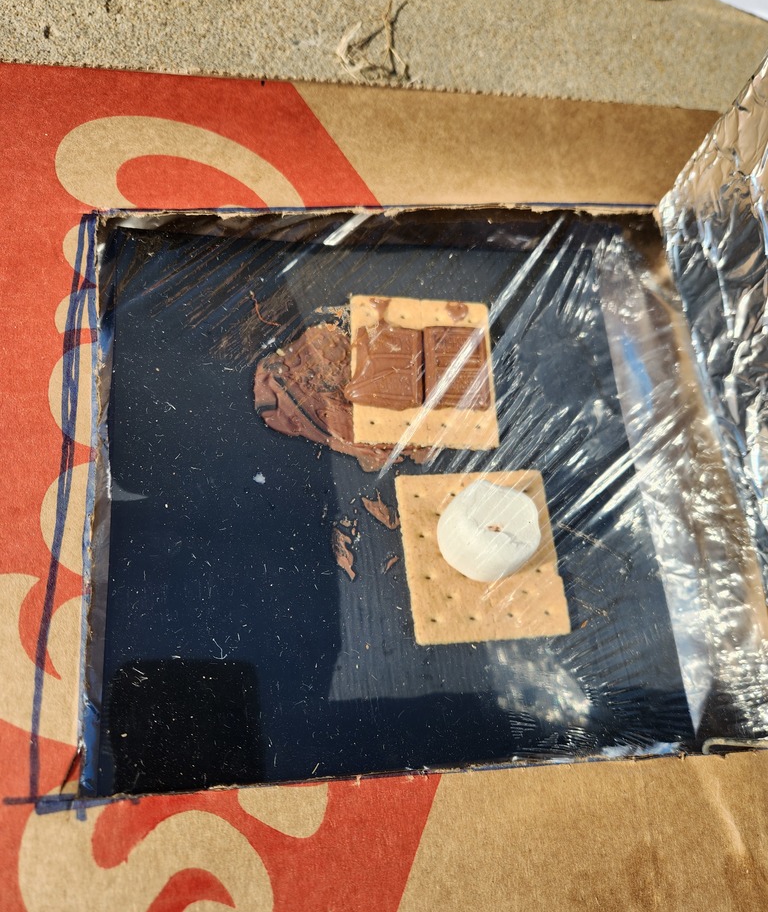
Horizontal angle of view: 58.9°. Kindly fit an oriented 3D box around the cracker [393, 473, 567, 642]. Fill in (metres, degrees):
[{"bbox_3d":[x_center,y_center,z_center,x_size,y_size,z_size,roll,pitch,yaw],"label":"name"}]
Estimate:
[{"bbox_3d":[0.038,0.039,0.266,0.060,0.006,0.065,-2,73,-11],"label":"cracker"}]

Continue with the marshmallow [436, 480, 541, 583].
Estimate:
[{"bbox_3d":[0.039,0.028,0.252,0.035,0.026,0.035,-2,73,-11],"label":"marshmallow"}]

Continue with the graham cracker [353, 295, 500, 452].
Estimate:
[{"bbox_3d":[0.016,-0.034,0.285,0.060,0.006,0.065,1,72,-9],"label":"graham cracker"}]

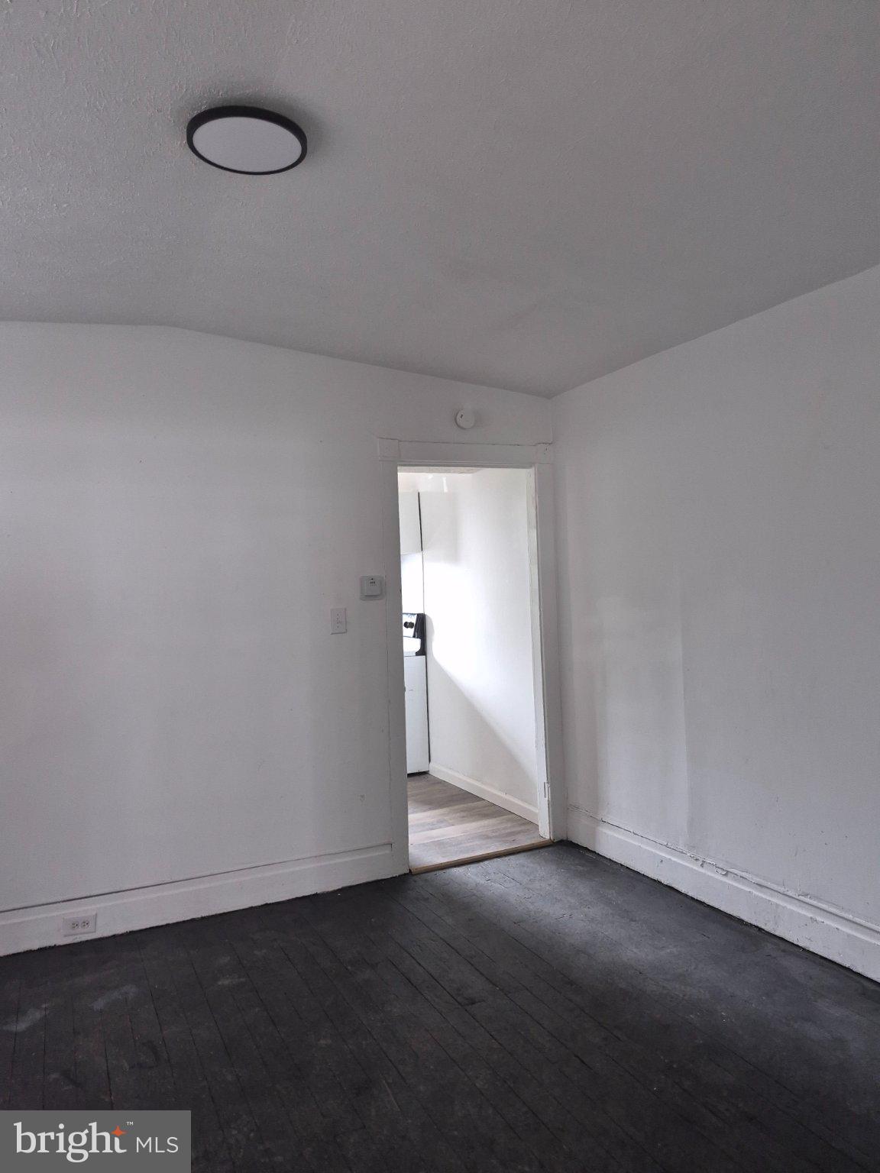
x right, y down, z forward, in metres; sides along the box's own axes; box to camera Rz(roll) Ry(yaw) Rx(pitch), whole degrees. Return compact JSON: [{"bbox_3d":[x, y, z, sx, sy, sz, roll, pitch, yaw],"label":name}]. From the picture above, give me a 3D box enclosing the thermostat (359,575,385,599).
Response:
[{"bbox_3d":[-0.331,0.003,3.830,0.123,0.118,0.028,-2,0,-26],"label":"thermostat"}]

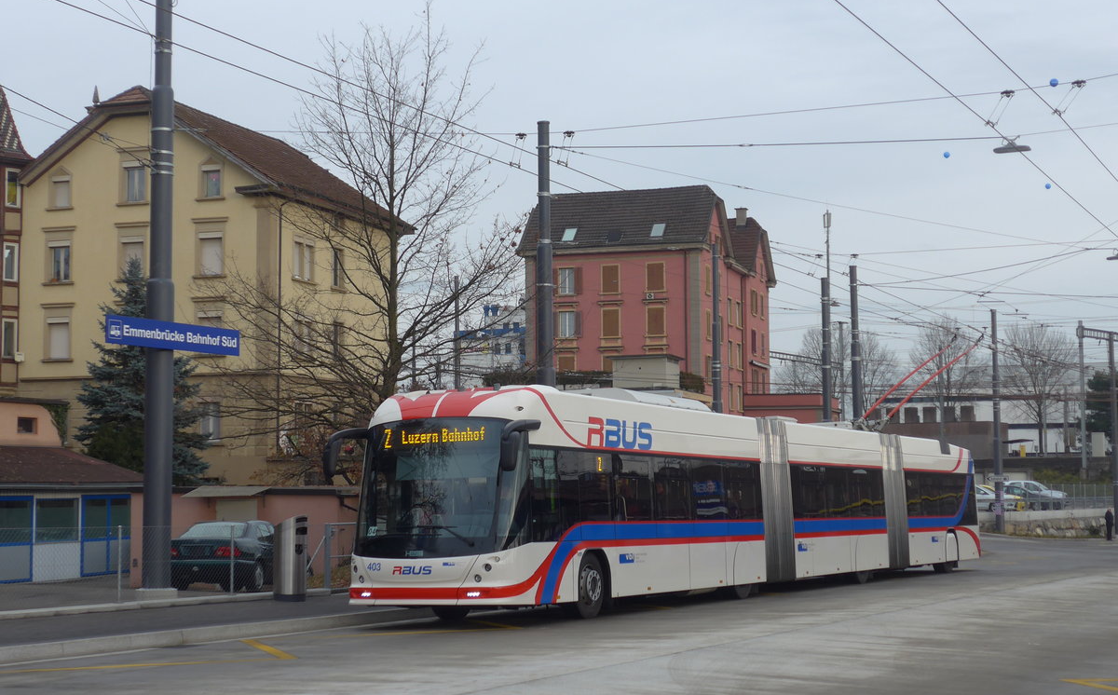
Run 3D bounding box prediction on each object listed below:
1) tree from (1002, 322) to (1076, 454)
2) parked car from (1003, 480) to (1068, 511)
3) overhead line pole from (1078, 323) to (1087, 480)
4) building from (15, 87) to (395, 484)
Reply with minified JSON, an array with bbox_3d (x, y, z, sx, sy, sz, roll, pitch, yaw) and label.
[{"bbox_3d":[37.210,3.378,137.520,5.900,10.780,5.900,0,-5,0],"label":"tree"},{"bbox_3d":[25.788,8.022,96.500,4.000,1.550,1.740,-2,-6,26],"label":"parked car"},{"bbox_3d":[31.540,3.171,107.000,0.360,9.400,0.360,-2,-6,26],"label":"overhead line pole"},{"bbox_3d":[-14.877,-1.838,77.140,13.200,16.800,11.600,-2,-5,21],"label":"building"}]

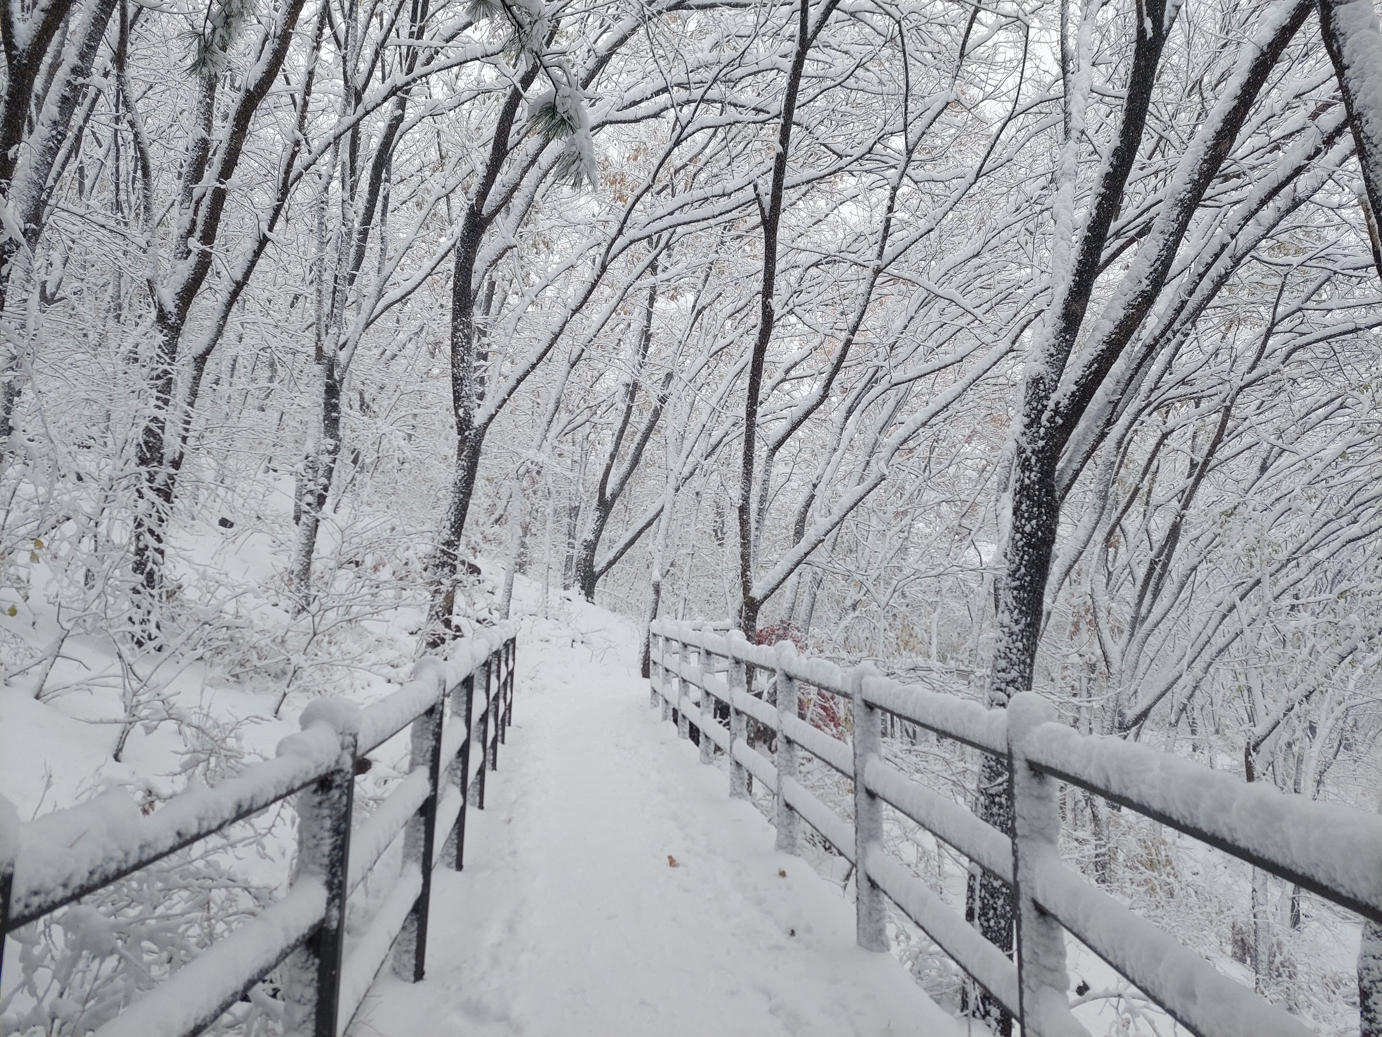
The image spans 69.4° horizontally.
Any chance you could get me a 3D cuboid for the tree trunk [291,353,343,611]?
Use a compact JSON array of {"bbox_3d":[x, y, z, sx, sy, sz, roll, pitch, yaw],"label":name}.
[{"bbox_3d":[-4.772,-0.506,12.703,0.400,3.360,0.360,5,-11,-21],"label":"tree trunk"}]

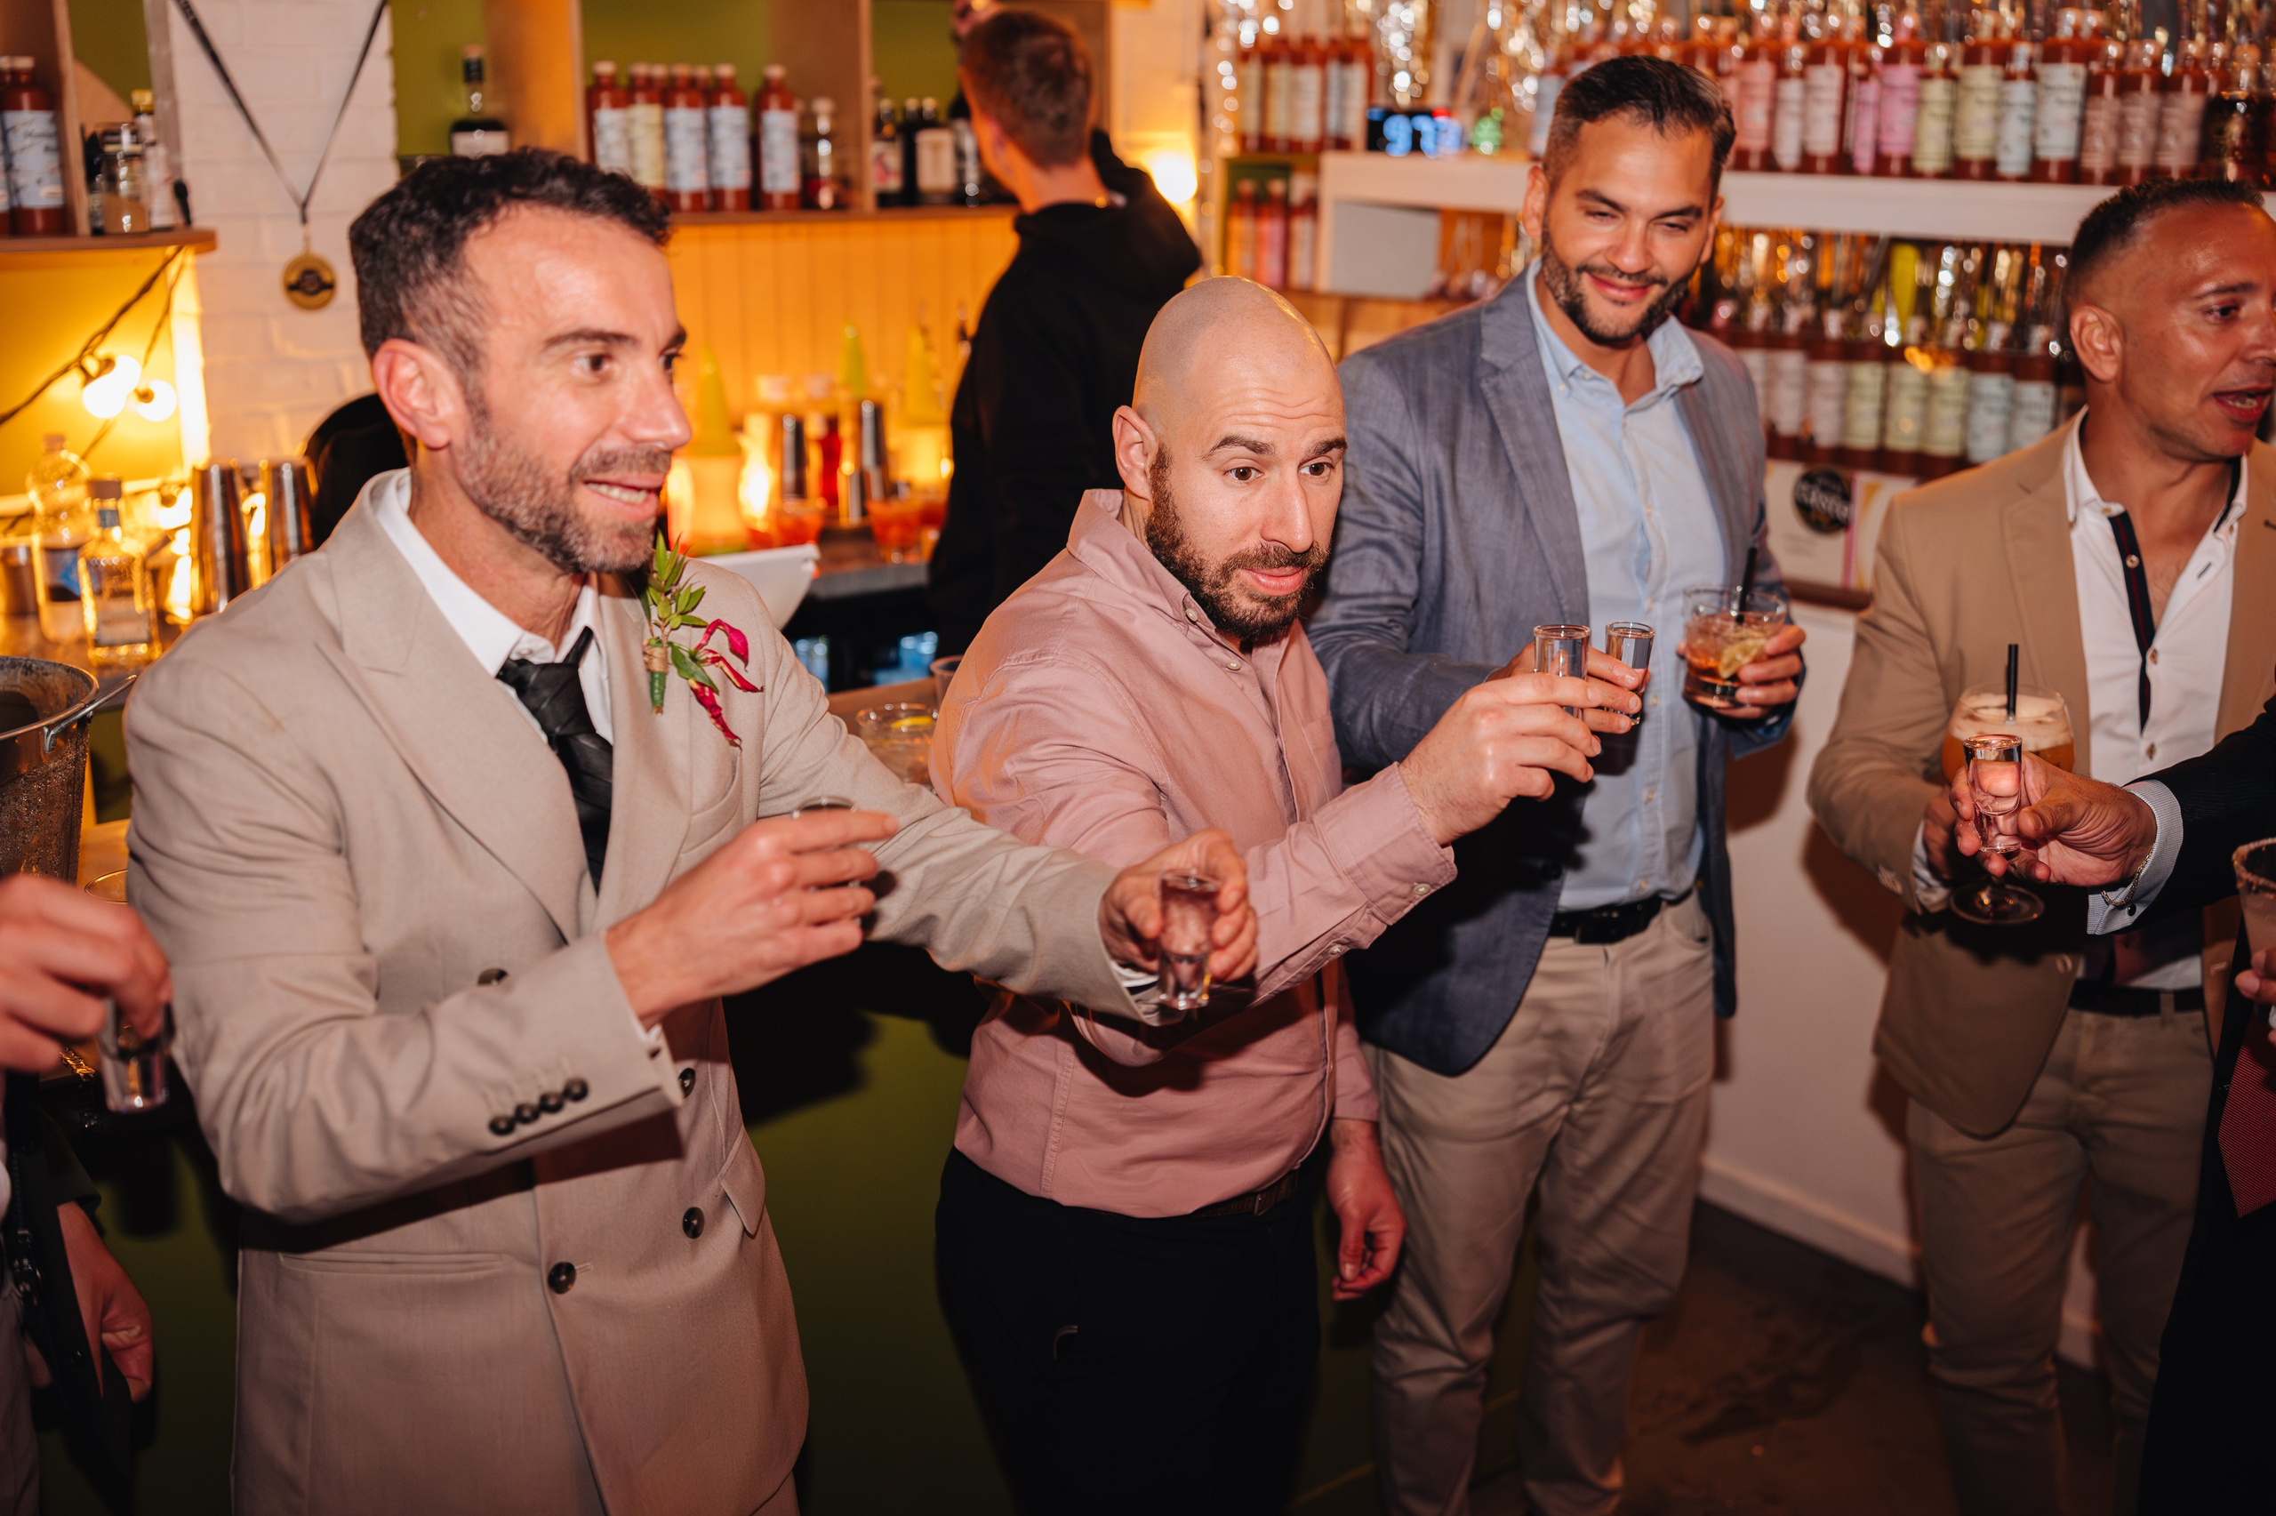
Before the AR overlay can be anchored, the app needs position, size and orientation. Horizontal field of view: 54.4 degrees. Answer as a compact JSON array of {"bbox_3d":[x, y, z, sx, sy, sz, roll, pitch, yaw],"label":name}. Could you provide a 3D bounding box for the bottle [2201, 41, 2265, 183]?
[{"bbox_3d":[1.459,-0.854,2.940,0.076,0.183,0.076,-14,22,-43],"label":"bottle"}]

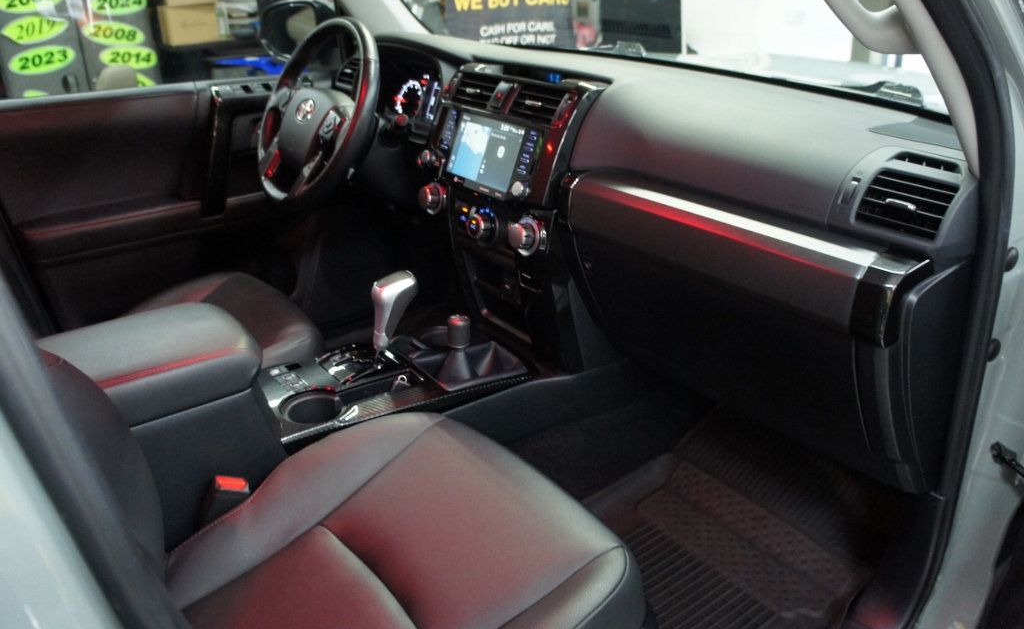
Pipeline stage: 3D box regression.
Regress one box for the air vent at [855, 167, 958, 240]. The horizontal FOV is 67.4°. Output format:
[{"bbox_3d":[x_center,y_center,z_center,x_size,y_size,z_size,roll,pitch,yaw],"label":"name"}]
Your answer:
[{"bbox_3d":[0.447,-0.122,0.863,0.030,0.066,0.092,24,3,-44],"label":"air vent"}]

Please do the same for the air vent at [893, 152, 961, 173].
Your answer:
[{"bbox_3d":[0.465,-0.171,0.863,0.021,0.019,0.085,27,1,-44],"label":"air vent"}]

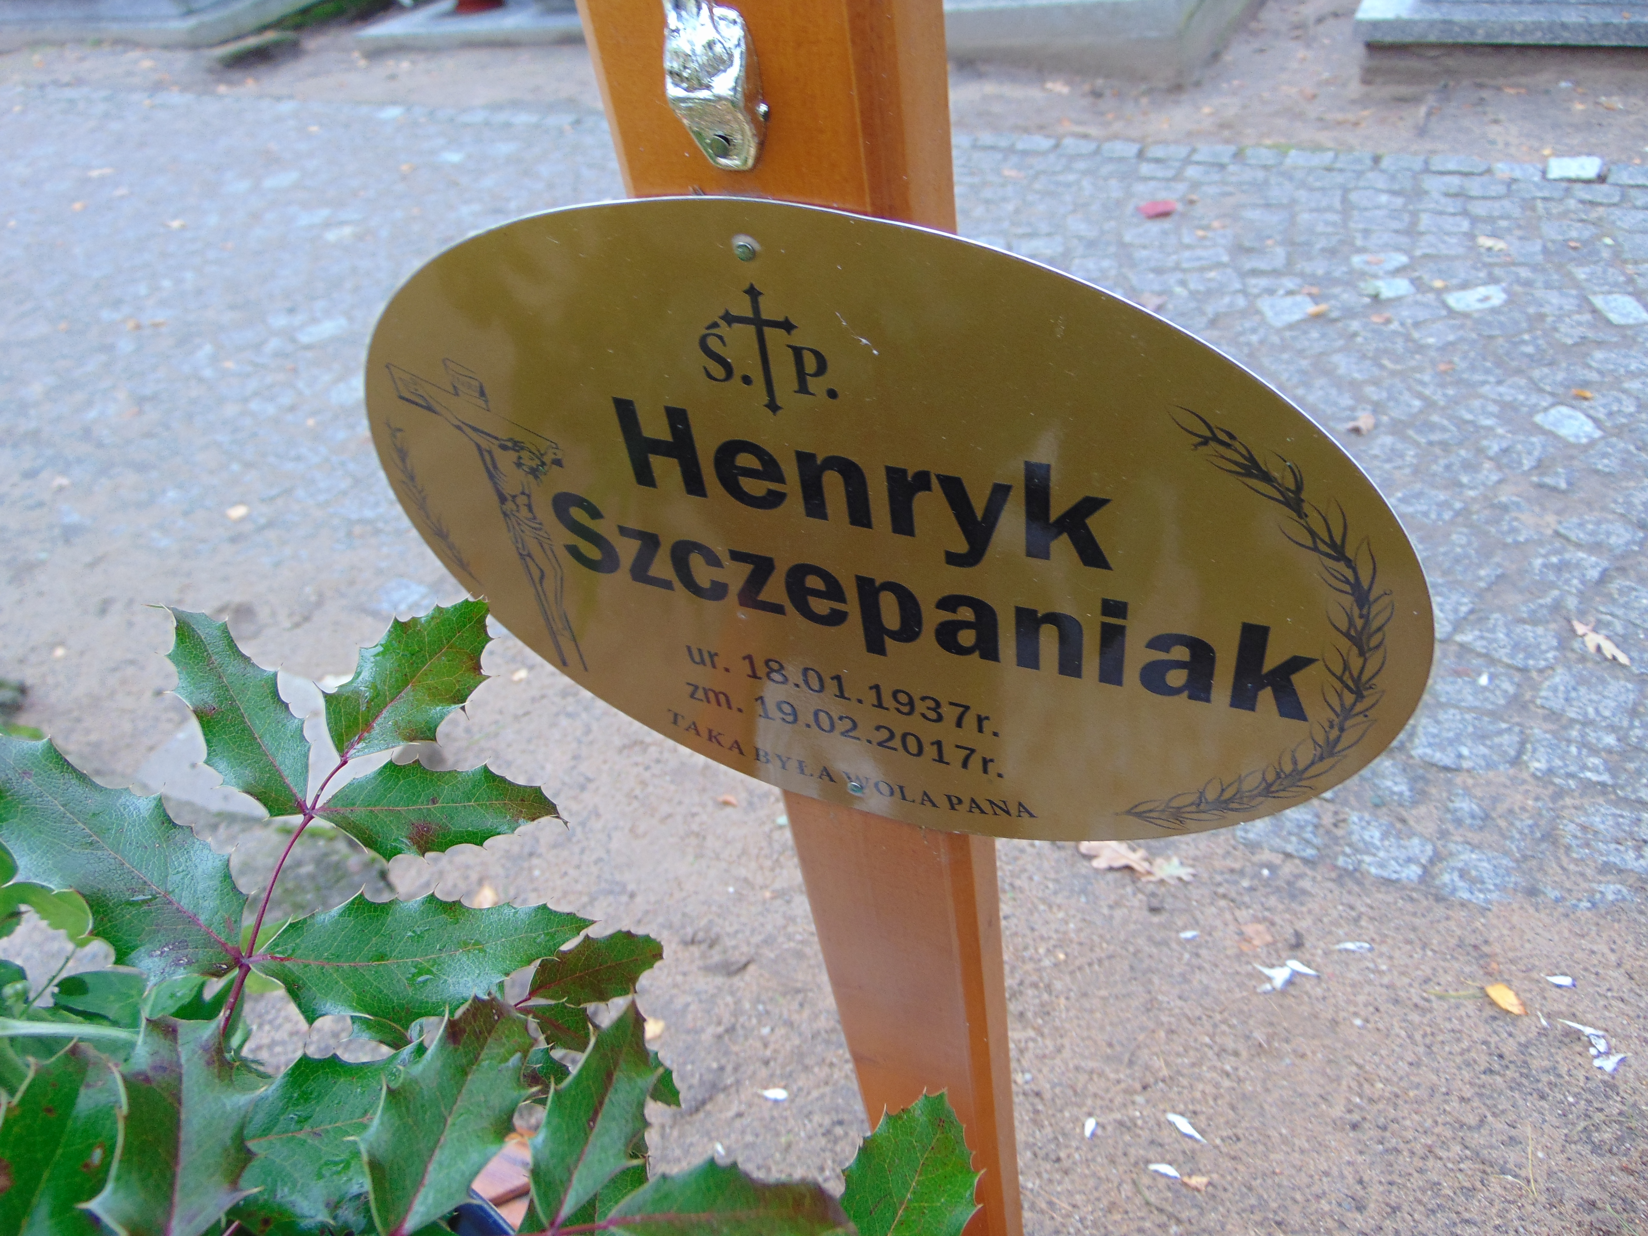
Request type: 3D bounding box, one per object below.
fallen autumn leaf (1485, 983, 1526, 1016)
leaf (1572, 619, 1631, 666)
[{"bbox_3d":[0.713,0.397,1.241,0.026,0.008,0.044,-35,48,-25],"label":"fallen autumn leaf"},{"bbox_3d":[1.020,0.033,1.565,0.045,0.018,0.092,-19,43,-9],"label":"leaf"}]

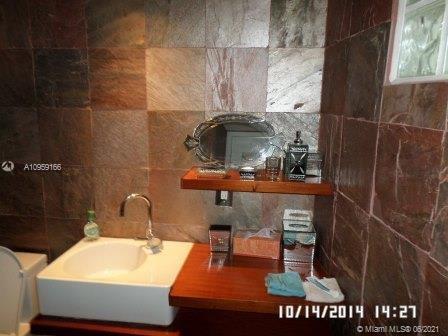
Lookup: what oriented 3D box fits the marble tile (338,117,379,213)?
[{"bbox_3d":[0.500,-0.028,1.202,0.020,0.305,0.305,0,12,-2],"label":"marble tile"}]

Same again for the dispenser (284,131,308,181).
[{"bbox_3d":[0.327,-0.053,1.435,0.080,0.215,0.076,2,10,2],"label":"dispenser"}]

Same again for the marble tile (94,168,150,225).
[{"bbox_3d":[-0.564,0.150,1.783,0.302,0.302,0.015,2,11,5],"label":"marble tile"}]

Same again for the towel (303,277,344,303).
[{"bbox_3d":[0.410,0.503,1.358,0.150,0.020,0.170,2,11,5],"label":"towel"}]

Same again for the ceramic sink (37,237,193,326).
[{"bbox_3d":[-0.505,0.547,1.639,0.625,0.187,0.429,2,12,5],"label":"ceramic sink"}]

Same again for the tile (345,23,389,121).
[{"bbox_3d":[0.504,-0.326,1.140,0.020,0.305,0.305,0,12,-2],"label":"tile"}]

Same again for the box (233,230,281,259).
[{"bbox_3d":[0.169,0.371,1.630,0.228,0.115,0.115,2,10,6],"label":"box"}]

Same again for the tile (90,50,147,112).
[{"bbox_3d":[-0.545,-0.455,1.665,0.303,0.303,0.012,2,10,6],"label":"tile"}]

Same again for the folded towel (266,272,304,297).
[{"bbox_3d":[0.263,0.500,1.402,0.152,0.024,0.142,2,12,5],"label":"folded towel"}]

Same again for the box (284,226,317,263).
[{"bbox_3d":[0.364,0.362,1.604,0.145,0.150,0.150,2,10,6],"label":"box"}]

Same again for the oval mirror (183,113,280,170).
[{"bbox_3d":[0.045,-0.133,1.629,0.485,0.277,0.025,2,3,5],"label":"oval mirror"}]

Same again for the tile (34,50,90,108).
[{"bbox_3d":[-0.847,-0.461,1.688,0.302,0.302,0.015,2,11,5],"label":"tile"}]

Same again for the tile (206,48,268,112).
[{"bbox_3d":[0.061,-0.431,1.597,0.303,0.303,0.012,2,10,6],"label":"tile"}]

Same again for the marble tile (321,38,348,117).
[{"bbox_3d":[0.490,-0.385,1.416,0.015,0.302,0.297,1,11,-1],"label":"marble tile"}]

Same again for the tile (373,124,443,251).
[{"bbox_3d":[0.490,0.032,0.892,0.015,0.302,0.302,1,11,-1],"label":"tile"}]

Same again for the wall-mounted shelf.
[{"bbox_3d":[0.155,0.052,1.537,0.650,0.047,0.292,2,11,5],"label":"wall-mounted shelf"}]

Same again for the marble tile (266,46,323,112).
[{"bbox_3d":[0.349,-0.421,1.581,0.268,0.305,0.020,2,12,5],"label":"marble tile"}]

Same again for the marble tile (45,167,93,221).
[{"bbox_3d":[-0.860,0.135,1.802,0.303,0.303,0.012,2,10,6],"label":"marble tile"}]

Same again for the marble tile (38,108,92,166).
[{"bbox_3d":[-0.851,-0.162,1.748,0.302,0.302,0.015,2,11,5],"label":"marble tile"}]

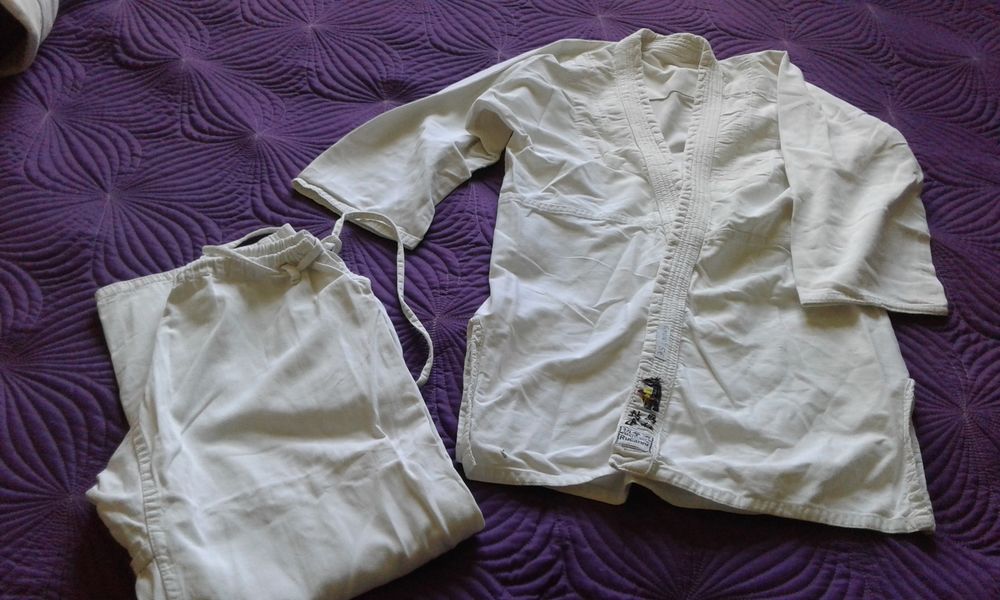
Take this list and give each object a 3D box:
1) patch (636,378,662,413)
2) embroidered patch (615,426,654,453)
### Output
[{"bbox_3d":[0.163,0.101,0.920,0.030,0.004,0.044,12,53,6],"label":"patch"},{"bbox_3d":[0.142,0.147,0.885,0.038,0.004,0.022,13,54,7],"label":"embroidered patch"}]

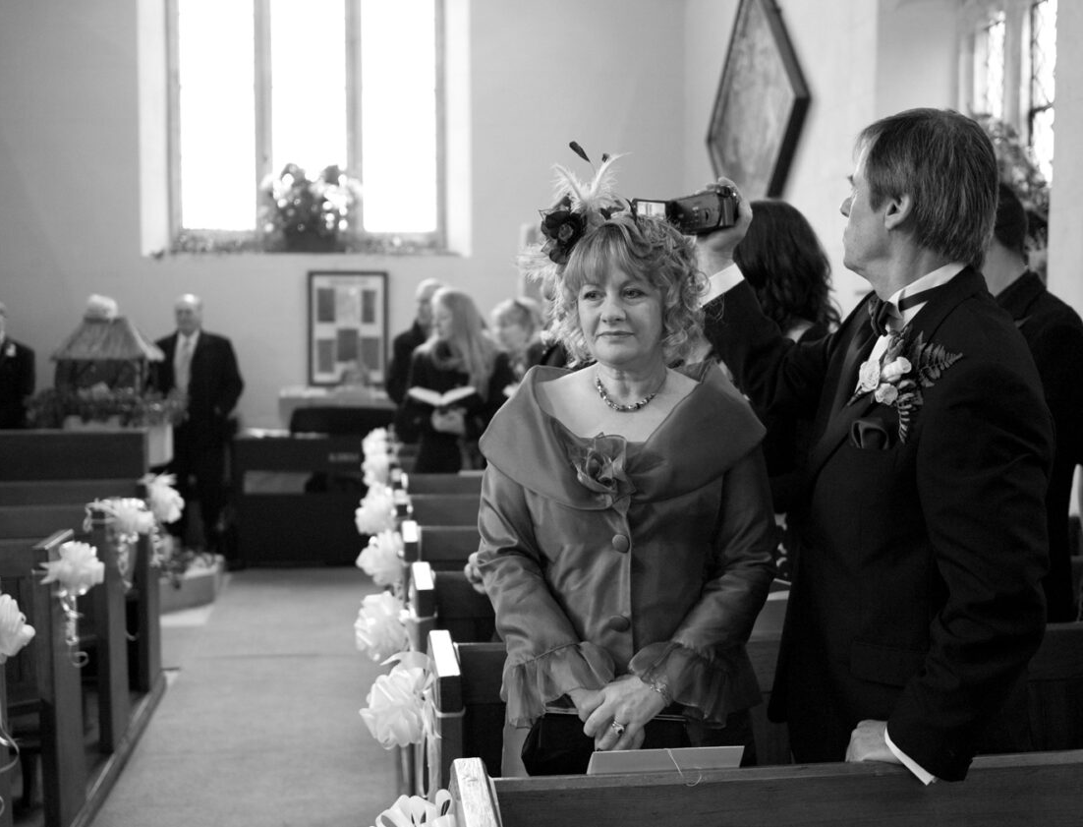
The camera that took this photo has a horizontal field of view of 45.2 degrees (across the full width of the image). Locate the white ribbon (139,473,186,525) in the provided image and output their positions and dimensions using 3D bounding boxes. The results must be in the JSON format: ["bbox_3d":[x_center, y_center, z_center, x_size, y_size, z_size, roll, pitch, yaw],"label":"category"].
[{"bbox_3d":[-1.562,0.352,5.360,0.145,0.205,0.180,0,3,-8],"label":"white ribbon"}]

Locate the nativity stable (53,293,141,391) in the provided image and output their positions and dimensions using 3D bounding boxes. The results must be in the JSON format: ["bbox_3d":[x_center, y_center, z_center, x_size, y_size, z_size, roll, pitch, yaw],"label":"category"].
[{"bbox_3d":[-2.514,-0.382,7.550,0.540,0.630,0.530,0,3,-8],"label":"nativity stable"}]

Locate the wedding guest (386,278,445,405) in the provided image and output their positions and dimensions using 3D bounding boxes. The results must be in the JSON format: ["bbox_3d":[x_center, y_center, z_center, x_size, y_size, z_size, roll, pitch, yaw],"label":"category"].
[{"bbox_3d":[-0.591,0.159,6.984,0.520,1.770,0.360,0,3,-3],"label":"wedding guest"}]

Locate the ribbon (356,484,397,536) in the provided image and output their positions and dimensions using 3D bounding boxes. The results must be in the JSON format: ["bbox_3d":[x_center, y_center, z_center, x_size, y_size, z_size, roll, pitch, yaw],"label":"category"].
[{"bbox_3d":[-0.613,0.358,4.839,0.150,0.200,0.170,-1,4,-8],"label":"ribbon"}]

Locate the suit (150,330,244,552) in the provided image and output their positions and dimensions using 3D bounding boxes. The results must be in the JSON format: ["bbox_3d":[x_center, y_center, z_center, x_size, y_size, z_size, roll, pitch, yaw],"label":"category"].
[{"bbox_3d":[-2.291,0.179,8.636,0.580,1.452,0.320,0,4,2],"label":"suit"}]

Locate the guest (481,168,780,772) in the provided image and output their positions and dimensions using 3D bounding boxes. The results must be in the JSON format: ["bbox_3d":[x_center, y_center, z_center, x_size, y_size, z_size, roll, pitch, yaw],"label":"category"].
[{"bbox_3d":[0.138,0.450,2.169,0.500,1.744,0.420,0,4,5],"label":"guest"}]

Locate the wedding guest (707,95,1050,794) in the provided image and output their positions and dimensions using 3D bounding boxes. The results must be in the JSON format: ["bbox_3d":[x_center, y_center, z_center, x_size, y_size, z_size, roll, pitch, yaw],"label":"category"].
[{"bbox_3d":[0.512,0.430,2.107,0.440,1.791,0.530,-2,5,-21],"label":"wedding guest"}]

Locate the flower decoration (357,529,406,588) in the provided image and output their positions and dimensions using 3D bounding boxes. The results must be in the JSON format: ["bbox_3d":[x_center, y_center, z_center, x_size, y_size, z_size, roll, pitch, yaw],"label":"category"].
[{"bbox_3d":[-0.506,0.458,4.095,0.150,0.185,0.170,-1,4,-8],"label":"flower decoration"}]

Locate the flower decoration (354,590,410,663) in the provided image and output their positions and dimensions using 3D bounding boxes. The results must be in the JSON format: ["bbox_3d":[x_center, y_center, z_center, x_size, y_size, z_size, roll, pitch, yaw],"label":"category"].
[{"bbox_3d":[-0.421,0.563,3.430,0.150,0.190,0.170,-1,4,-8],"label":"flower decoration"}]

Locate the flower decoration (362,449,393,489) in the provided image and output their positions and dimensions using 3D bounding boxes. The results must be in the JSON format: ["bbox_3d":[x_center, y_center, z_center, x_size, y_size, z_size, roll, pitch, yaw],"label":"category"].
[{"bbox_3d":[-0.783,0.279,6.150,0.135,0.170,0.170,0,3,-8],"label":"flower decoration"}]

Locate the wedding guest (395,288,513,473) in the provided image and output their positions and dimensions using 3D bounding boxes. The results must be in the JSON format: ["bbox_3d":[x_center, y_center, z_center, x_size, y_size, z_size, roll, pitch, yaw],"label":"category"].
[{"bbox_3d":[-0.405,0.261,5.957,0.520,1.669,0.420,0,3,3],"label":"wedding guest"}]

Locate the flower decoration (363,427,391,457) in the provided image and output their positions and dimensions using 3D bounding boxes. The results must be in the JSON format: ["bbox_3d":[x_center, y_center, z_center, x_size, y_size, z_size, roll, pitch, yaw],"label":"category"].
[{"bbox_3d":[-0.945,0.168,7.400,0.140,0.165,0.170,0,3,-8],"label":"flower decoration"}]

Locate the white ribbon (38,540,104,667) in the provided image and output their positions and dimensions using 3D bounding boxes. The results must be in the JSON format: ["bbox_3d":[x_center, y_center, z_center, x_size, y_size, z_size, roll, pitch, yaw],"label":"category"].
[{"bbox_3d":[-1.445,0.584,4.003,0.200,0.380,0.170,-1,4,-8],"label":"white ribbon"}]

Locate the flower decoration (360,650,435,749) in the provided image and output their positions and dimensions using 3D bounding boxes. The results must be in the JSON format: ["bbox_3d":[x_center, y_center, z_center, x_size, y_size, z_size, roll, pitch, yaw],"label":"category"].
[{"bbox_3d":[-0.271,0.534,2.430,0.130,0.170,0.165,0,3,-8],"label":"flower decoration"}]

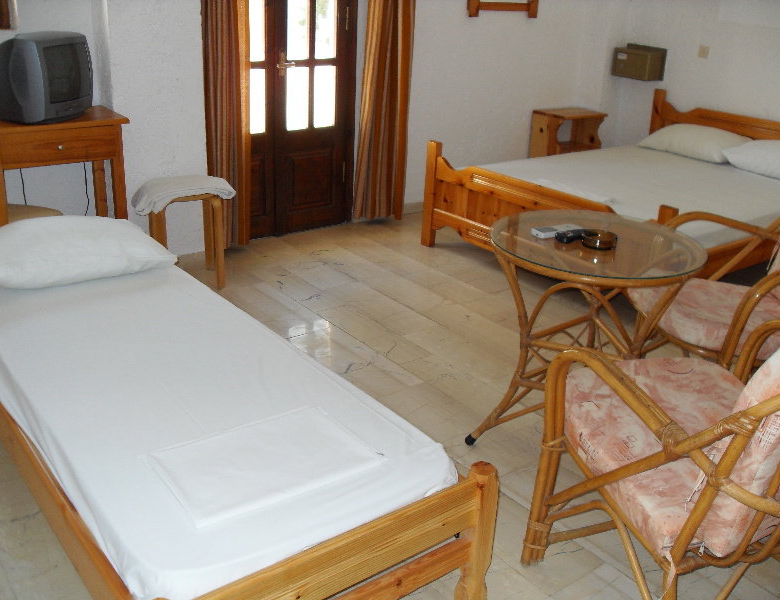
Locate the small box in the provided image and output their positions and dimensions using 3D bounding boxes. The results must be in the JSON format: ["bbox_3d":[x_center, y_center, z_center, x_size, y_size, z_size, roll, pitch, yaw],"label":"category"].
[{"bbox_3d":[1.700,-1.632,5.551,0.197,0.212,0.310,-15,28,-36],"label":"small box"}]

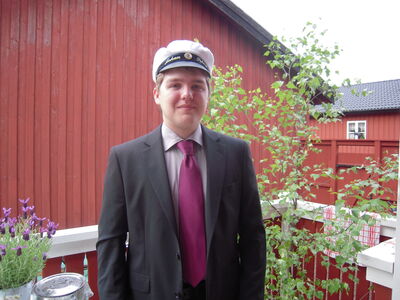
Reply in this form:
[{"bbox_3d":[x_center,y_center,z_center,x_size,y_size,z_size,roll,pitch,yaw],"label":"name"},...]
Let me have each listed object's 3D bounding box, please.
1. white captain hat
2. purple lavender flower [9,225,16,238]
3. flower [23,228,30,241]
[{"bbox_3d":[-0.055,-0.293,1.120,0.213,0.125,0.260,1,-12,-10],"label":"white captain hat"},{"bbox_3d":[-0.678,0.295,1.170,0.027,0.048,0.027,0,1,-24],"label":"purple lavender flower"},{"bbox_3d":[-0.617,0.300,1.150,0.027,0.043,0.027,0,1,-24],"label":"flower"}]

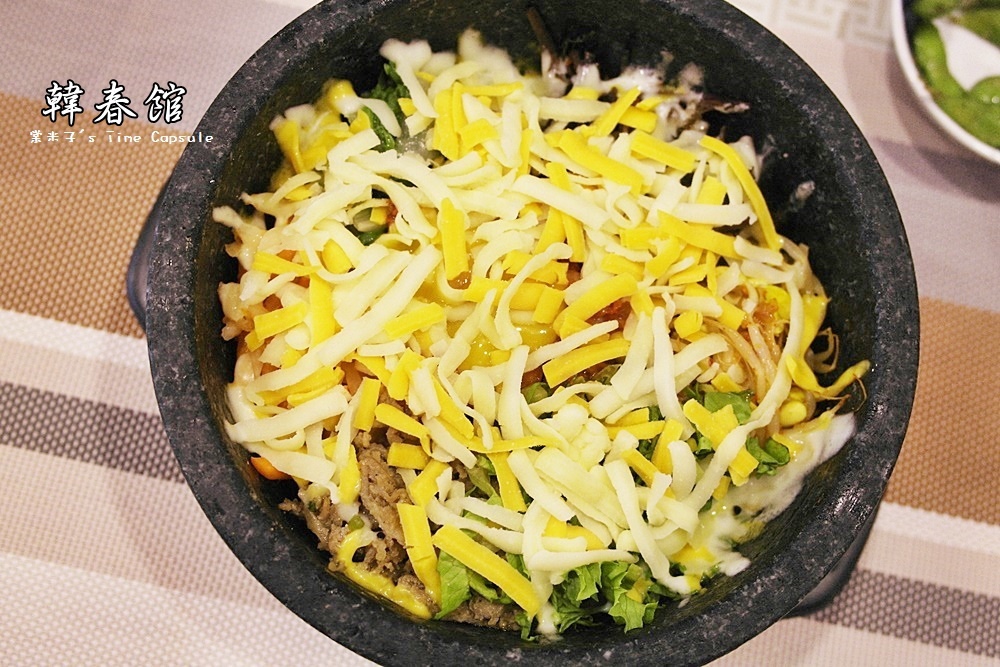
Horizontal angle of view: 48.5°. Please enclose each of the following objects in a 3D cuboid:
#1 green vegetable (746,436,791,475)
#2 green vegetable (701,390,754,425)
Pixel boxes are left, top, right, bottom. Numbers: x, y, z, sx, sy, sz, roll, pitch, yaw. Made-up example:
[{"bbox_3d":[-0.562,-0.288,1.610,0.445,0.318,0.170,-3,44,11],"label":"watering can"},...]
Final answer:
[{"bbox_3d":[0.071,0.033,0.295,0.012,0.006,0.009,24,75,3],"label":"green vegetable"},{"bbox_3d":[0.060,0.020,0.292,0.014,0.005,0.009,12,75,0],"label":"green vegetable"}]

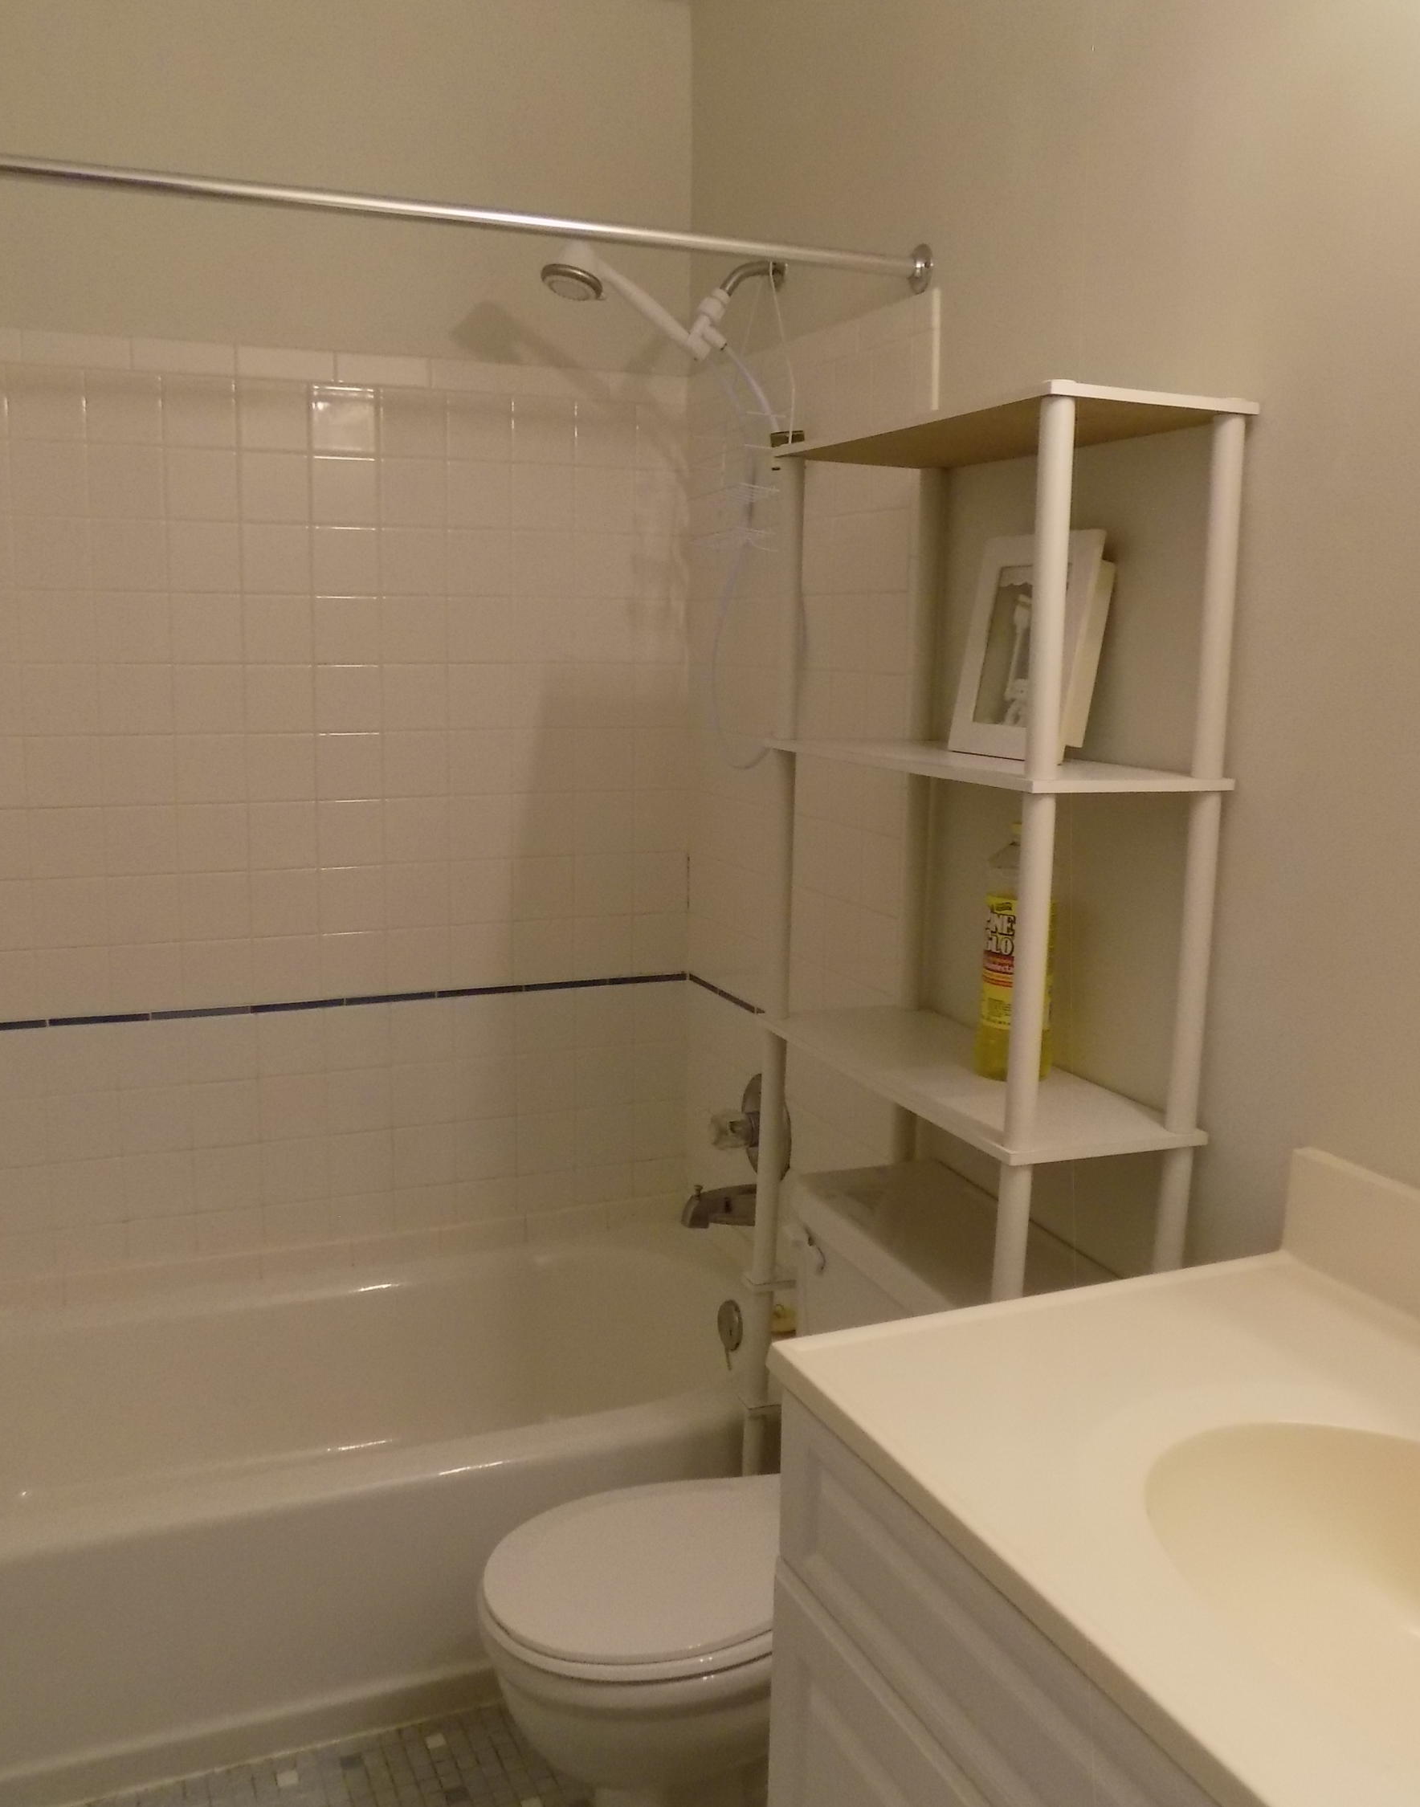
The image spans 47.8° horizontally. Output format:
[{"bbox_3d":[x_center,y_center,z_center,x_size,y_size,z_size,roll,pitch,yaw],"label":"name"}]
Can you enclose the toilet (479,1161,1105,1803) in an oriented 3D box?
[{"bbox_3d":[0.066,0.743,1.800,0.675,0.725,0.485,-3,10,-23],"label":"toilet"}]

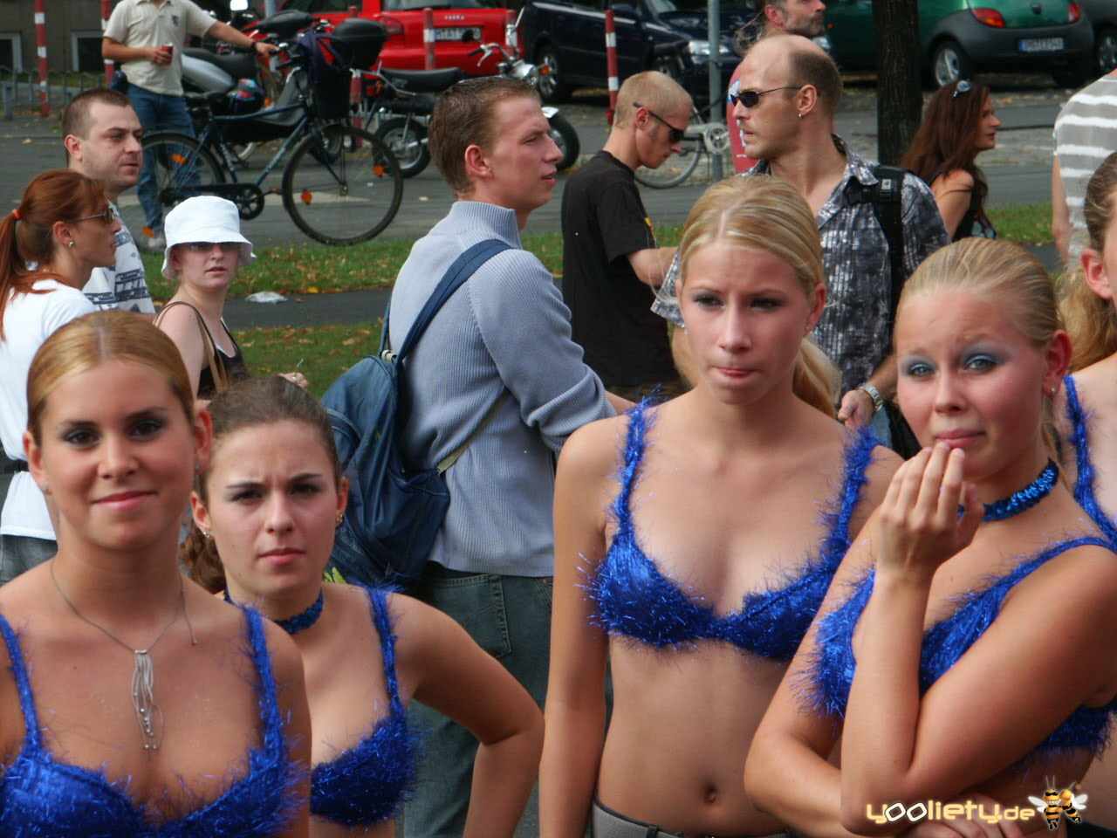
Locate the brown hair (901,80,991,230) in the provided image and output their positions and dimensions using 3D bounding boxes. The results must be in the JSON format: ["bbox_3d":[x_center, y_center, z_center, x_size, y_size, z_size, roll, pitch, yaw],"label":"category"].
[{"bbox_3d":[1.187,-0.808,15.400,0.270,0.440,0.240,-1,6,12],"label":"brown hair"}]

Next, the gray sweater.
[{"bbox_3d":[-0.102,-0.053,8.830,0.360,0.655,0.480,-6,7,-33],"label":"gray sweater"}]

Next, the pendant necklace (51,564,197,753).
[{"bbox_3d":[-0.416,0.228,4.820,0.142,0.200,0.140,-2,3,-6],"label":"pendant necklace"}]

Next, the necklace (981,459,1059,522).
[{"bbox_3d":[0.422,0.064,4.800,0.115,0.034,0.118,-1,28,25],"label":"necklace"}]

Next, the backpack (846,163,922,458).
[{"bbox_3d":[0.615,-0.211,9.700,0.320,0.570,0.280,-1,6,12],"label":"backpack"}]

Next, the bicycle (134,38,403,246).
[{"bbox_3d":[-1.744,-1.560,28.700,1.740,1.130,0.580,-3,6,-7],"label":"bicycle"}]

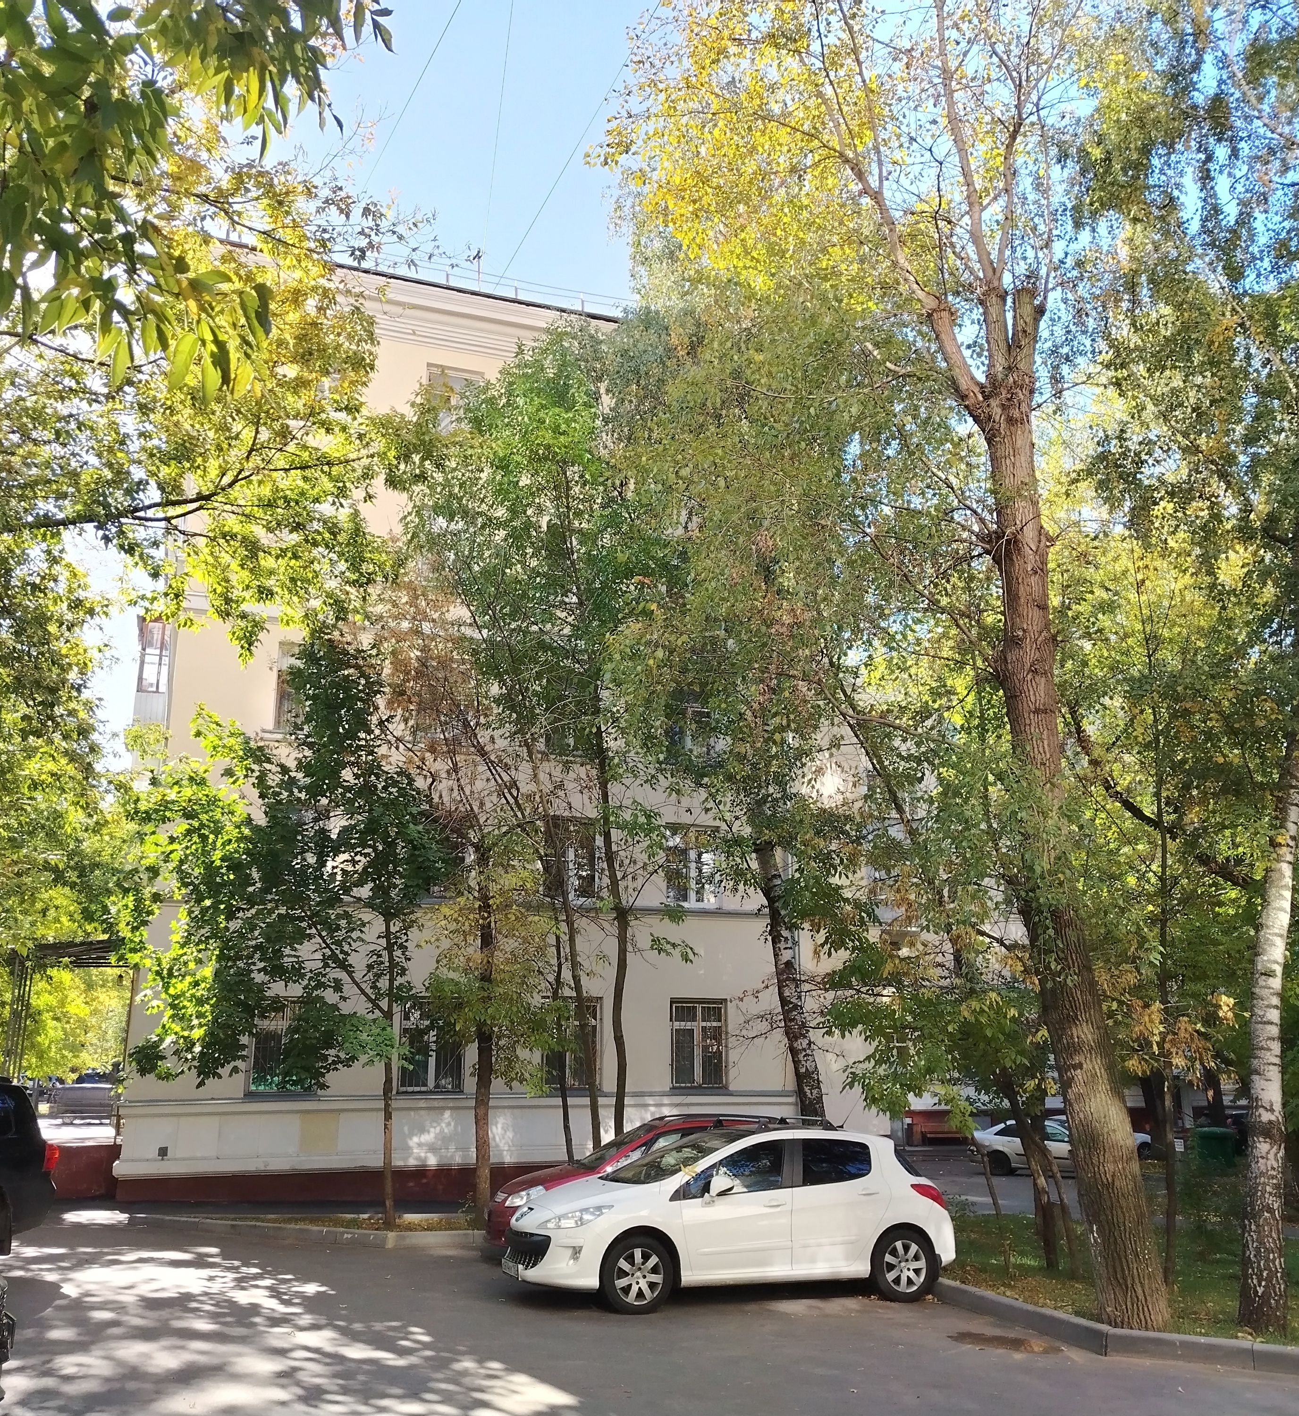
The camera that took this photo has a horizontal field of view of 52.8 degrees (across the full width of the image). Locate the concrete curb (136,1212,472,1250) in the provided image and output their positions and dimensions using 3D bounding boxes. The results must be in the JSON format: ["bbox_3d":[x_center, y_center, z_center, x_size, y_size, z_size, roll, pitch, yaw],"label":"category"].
[{"bbox_3d":[-5.364,7.238,18.329,7.300,0.200,1.000,-11,-19,32],"label":"concrete curb"}]

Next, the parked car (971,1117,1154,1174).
[{"bbox_3d":[10.459,11.223,33.694,4.450,1.430,1.750,-5,-17,17],"label":"parked car"}]

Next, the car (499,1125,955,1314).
[{"bbox_3d":[0.819,4.897,12.749,4.270,1.520,1.820,5,-17,-17],"label":"car"}]

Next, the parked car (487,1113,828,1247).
[{"bbox_3d":[0.392,5.549,15.151,4.220,1.620,1.770,5,-17,-17],"label":"parked car"}]

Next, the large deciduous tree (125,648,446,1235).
[{"bbox_3d":[-5.189,3.022,19.126,4.600,8.500,4.400,0,-16,0],"label":"large deciduous tree"}]

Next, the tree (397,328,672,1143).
[{"bbox_3d":[-1.798,0.443,20.502,4.400,14.200,4.400,0,-16,0],"label":"tree"}]

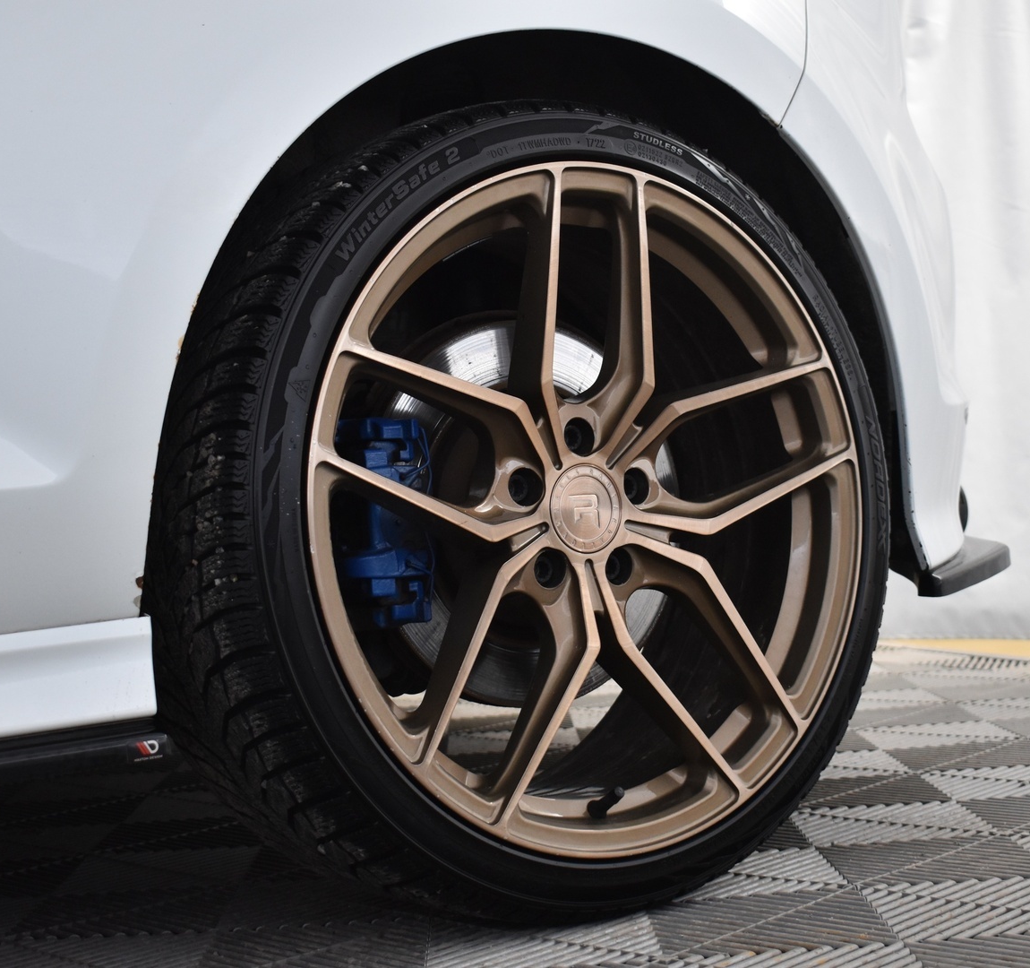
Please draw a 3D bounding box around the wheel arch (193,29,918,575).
[{"bbox_3d":[0.018,-0.113,1.430,0.710,0.450,0.180,-4,0,-36],"label":"wheel arch"}]

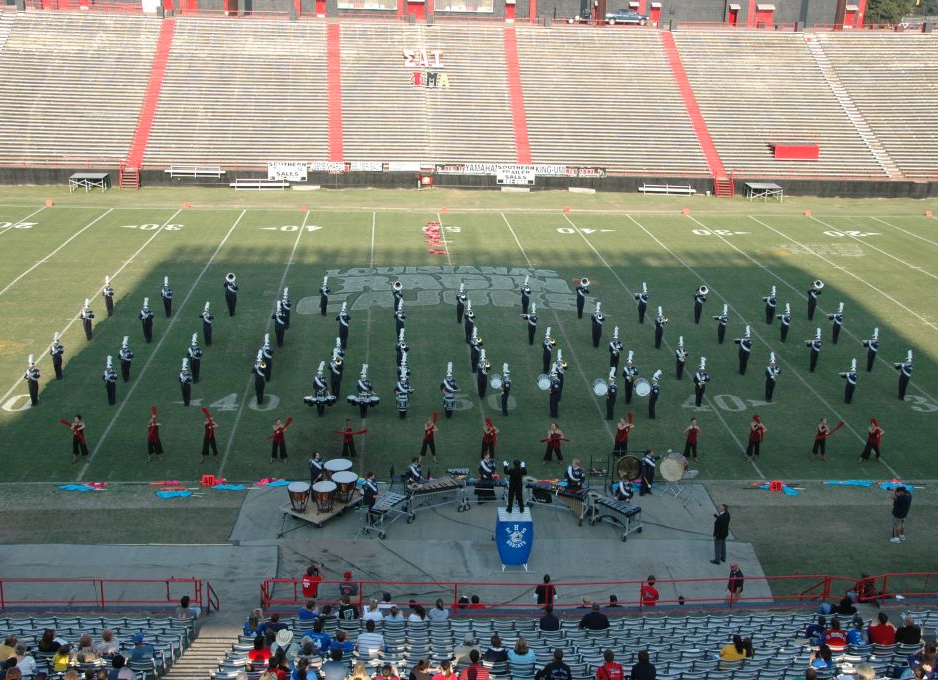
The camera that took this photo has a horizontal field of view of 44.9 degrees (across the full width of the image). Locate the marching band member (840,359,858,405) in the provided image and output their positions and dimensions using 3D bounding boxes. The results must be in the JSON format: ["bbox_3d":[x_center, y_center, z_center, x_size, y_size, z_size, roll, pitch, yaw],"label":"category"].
[{"bbox_3d":[15.372,1.662,46.026,0.640,1.891,0.400,3,17,6],"label":"marching band member"}]

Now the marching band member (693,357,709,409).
[{"bbox_3d":[9.066,1.644,44.311,0.620,2.060,0.500,0,17,-4],"label":"marching band member"}]

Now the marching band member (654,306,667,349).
[{"bbox_3d":[8.880,-0.582,52.325,0.567,2.009,0.670,-8,19,-28],"label":"marching band member"}]

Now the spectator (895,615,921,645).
[{"bbox_3d":[9.161,6.315,24.060,0.560,1.280,0.780,0,17,-4],"label":"spectator"}]

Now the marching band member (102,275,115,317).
[{"bbox_3d":[-17.454,-2.116,55.092,0.550,1.978,0.500,-3,17,-15],"label":"marching band member"}]

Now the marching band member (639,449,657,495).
[{"bbox_3d":[6.058,4.384,37.958,0.670,1.648,0.597,13,21,34],"label":"marching band member"}]

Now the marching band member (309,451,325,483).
[{"bbox_3d":[-4.745,4.192,35.140,0.550,1.620,0.500,-15,23,-42],"label":"marching band member"}]

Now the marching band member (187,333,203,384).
[{"bbox_3d":[-10.923,0.736,45.380,0.620,2.117,0.520,0,17,-4],"label":"marching band member"}]

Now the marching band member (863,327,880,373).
[{"bbox_3d":[17.283,0.446,48.791,0.680,1.957,0.480,0,17,-4],"label":"marching band member"}]

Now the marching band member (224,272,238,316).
[{"bbox_3d":[-11.278,-2.106,53.963,0.660,2.080,0.800,0,17,-4],"label":"marching band member"}]

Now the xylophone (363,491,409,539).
[{"bbox_3d":[-2.431,5.296,34.433,0.720,0.900,1.400,9,19,25],"label":"xylophone"}]

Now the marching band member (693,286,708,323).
[{"bbox_3d":[11.143,-1.727,55.026,0.600,1.880,0.700,0,17,-4],"label":"marching band member"}]

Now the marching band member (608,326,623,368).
[{"bbox_3d":[6.168,0.467,47.517,0.600,2.147,0.500,-1,17,-9],"label":"marching band member"}]

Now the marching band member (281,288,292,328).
[{"bbox_3d":[-8.604,-1.496,53.719,0.530,2.035,0.500,-1,17,-9],"label":"marching band member"}]

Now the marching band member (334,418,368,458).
[{"bbox_3d":[-4.082,3.408,39.100,1.100,1.520,0.450,0,17,-4],"label":"marching band member"}]

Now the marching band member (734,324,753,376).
[{"bbox_3d":[11.677,0.435,48.198,0.750,2.080,0.500,0,17,-4],"label":"marching band member"}]

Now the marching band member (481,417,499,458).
[{"bbox_3d":[0.734,3.414,39.344,0.650,1.600,0.500,0,17,-4],"label":"marching band member"}]

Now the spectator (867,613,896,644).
[{"bbox_3d":[8.892,6.448,24.925,0.570,1.280,0.760,-1,17,-7],"label":"spectator"}]

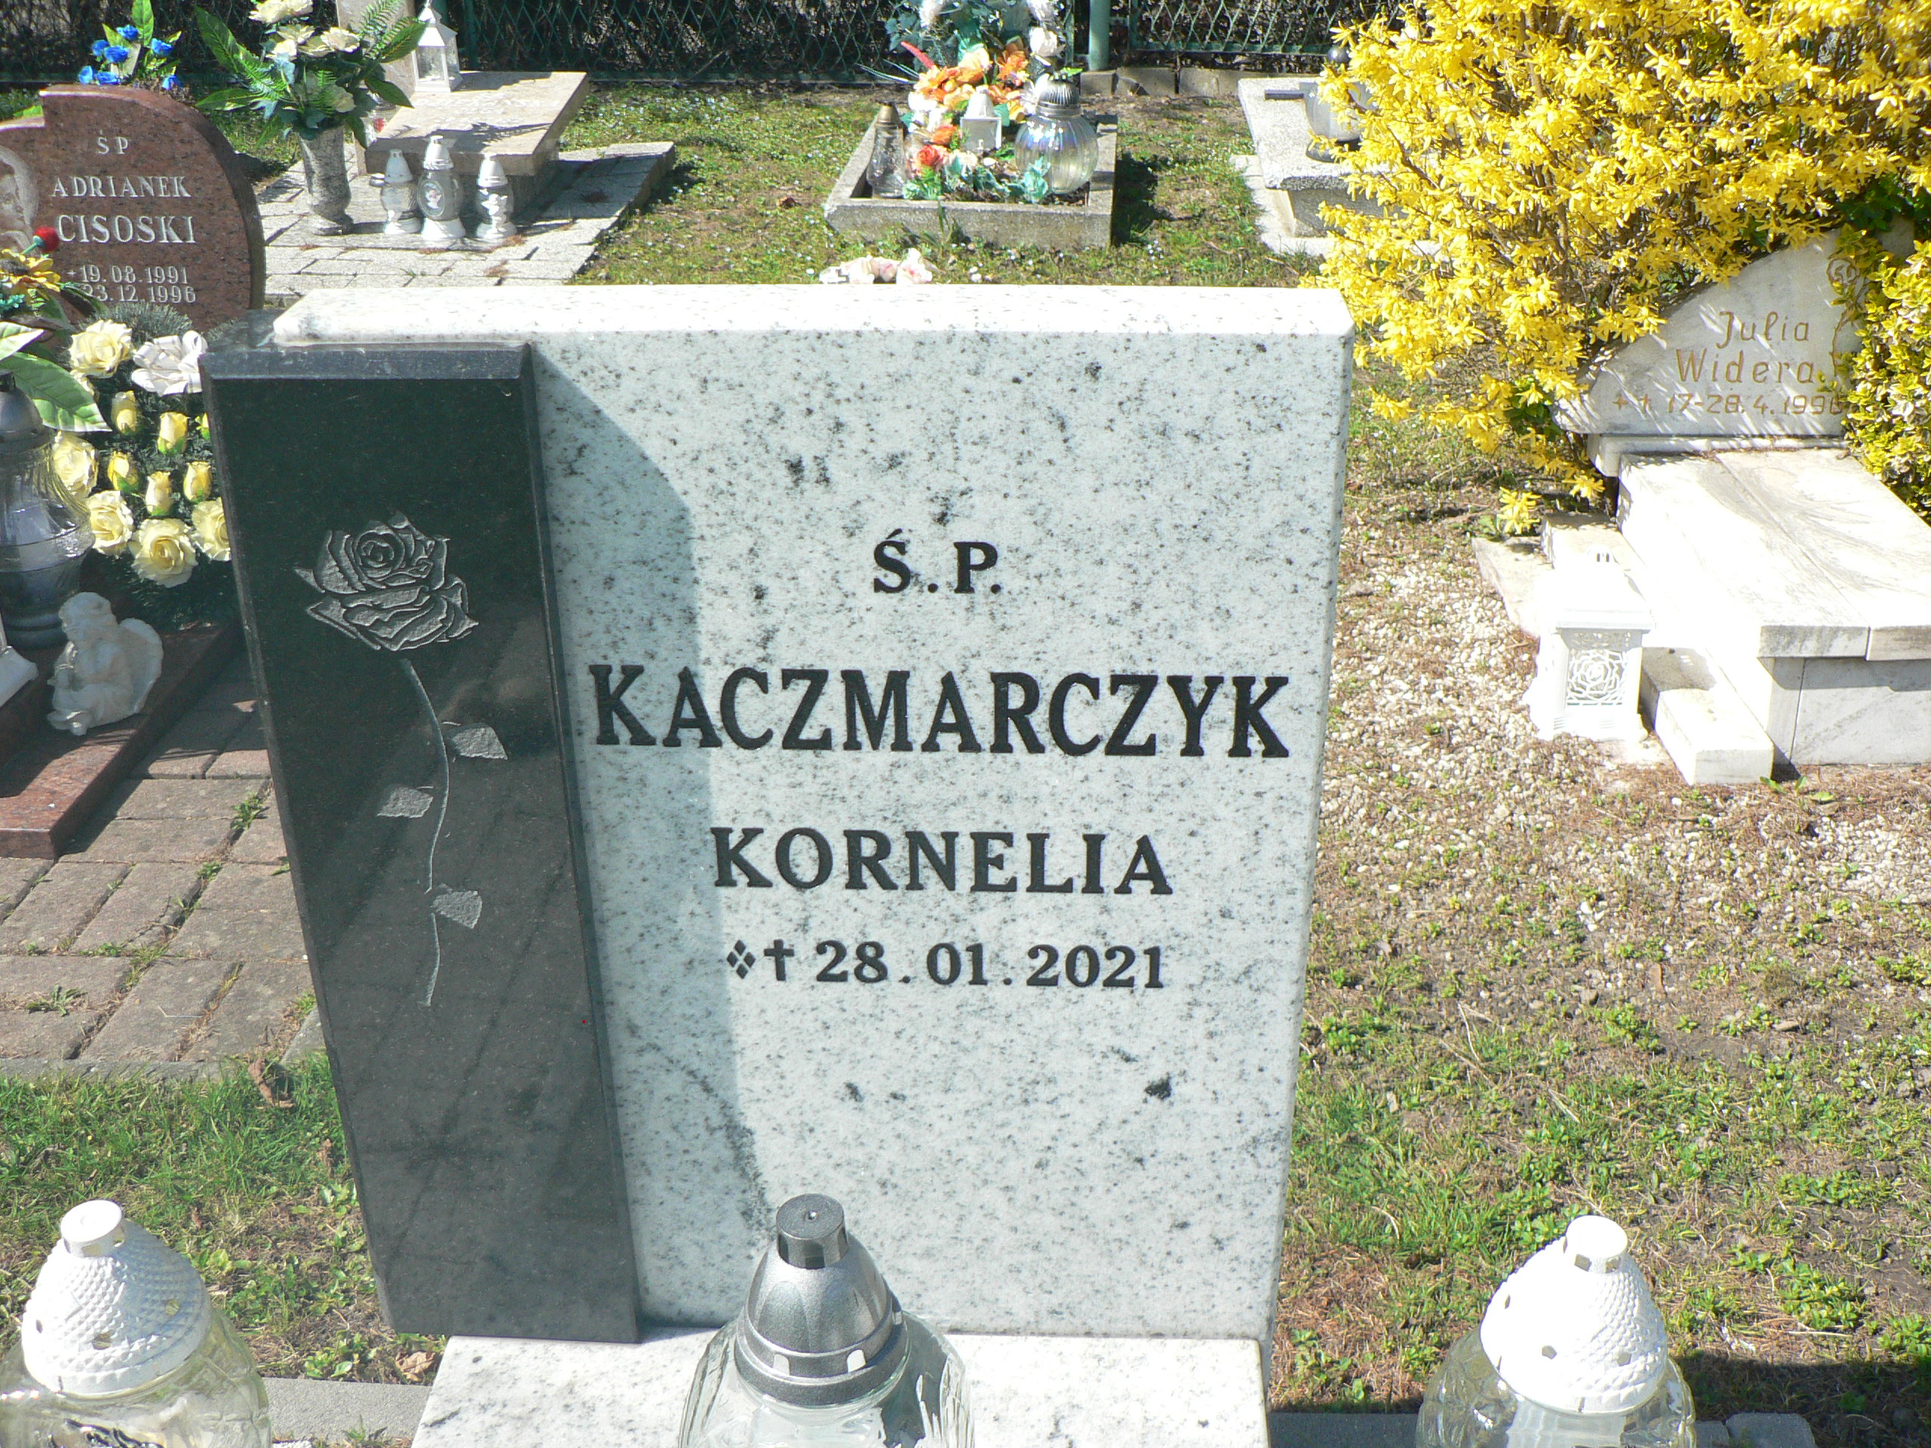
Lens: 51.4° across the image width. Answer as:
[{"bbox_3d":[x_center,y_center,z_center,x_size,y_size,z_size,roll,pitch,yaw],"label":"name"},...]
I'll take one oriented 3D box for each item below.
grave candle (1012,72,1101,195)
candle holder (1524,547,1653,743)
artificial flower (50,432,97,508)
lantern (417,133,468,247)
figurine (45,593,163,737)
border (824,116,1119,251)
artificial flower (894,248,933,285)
[{"bbox_3d":[0.233,-1.502,5.125,0.213,0.285,0.213,-1,27,0],"label":"grave candle"},{"bbox_3d":[0.831,-0.116,2.653,0.130,0.248,0.130,-1,27,0],"label":"candle holder"},{"bbox_3d":[-1.319,-0.374,2.960,0.090,0.100,0.075,8,29,16],"label":"artificial flower"},{"bbox_3d":[-1.240,-1.261,4.732,0.108,0.255,0.108,2,27,5],"label":"lantern"},{"bbox_3d":[-1.138,-0.091,2.676,0.115,0.165,0.115,22,35,37],"label":"figurine"},{"bbox_3d":[0.051,-1.485,5.465,0.710,0.100,1.210,2,28,6],"label":"border"},{"bbox_3d":[-0.123,-1.074,4.740,0.093,0.085,0.085,-1,27,0],"label":"artificial flower"}]

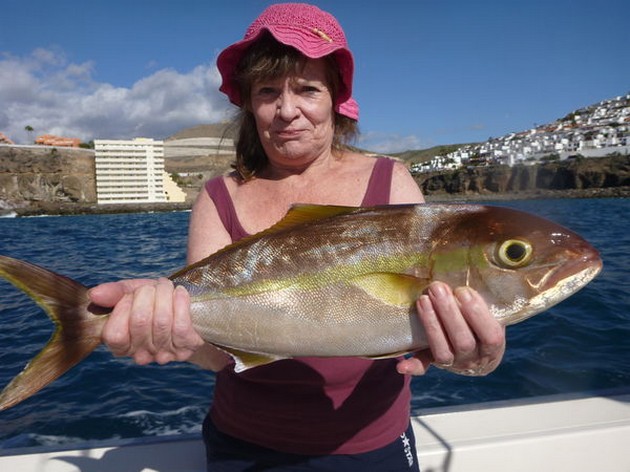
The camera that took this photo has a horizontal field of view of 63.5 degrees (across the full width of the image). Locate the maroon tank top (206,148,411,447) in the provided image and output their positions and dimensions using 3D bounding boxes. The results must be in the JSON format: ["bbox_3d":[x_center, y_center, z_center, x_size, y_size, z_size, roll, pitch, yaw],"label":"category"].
[{"bbox_3d":[-0.012,0.105,0.900,0.370,0.510,0.260,-2,4,-1],"label":"maroon tank top"}]

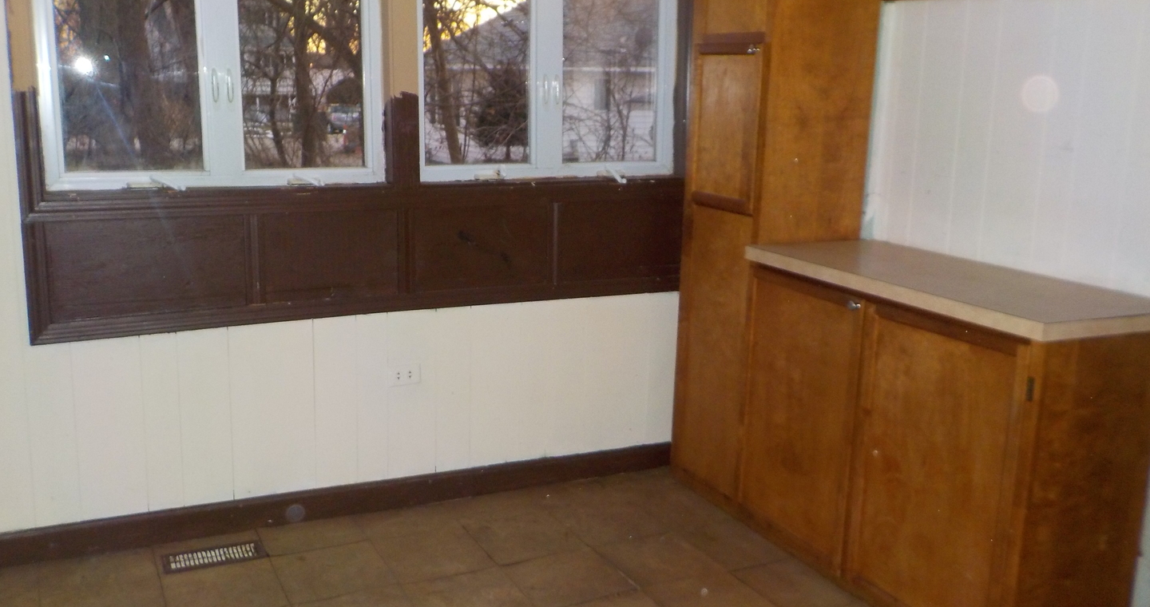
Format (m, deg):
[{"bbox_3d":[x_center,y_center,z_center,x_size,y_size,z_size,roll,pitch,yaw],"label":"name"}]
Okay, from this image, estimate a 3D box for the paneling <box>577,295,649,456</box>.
[{"bbox_3d":[0.149,0.258,3.664,0.264,0.581,0.020,-4,13,-24],"label":"paneling"}]

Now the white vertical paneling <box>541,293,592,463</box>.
[{"bbox_3d":[-0.033,0.272,3.581,0.152,0.580,0.020,-4,13,-24],"label":"white vertical paneling"}]

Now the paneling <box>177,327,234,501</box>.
[{"bbox_3d":[-1.156,0.358,3.120,0.149,0.576,0.020,-4,13,-24],"label":"paneling"}]

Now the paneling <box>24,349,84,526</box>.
[{"bbox_3d":[-1.543,0.388,2.946,0.121,0.568,0.020,-4,13,-24],"label":"paneling"}]

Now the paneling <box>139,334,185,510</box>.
[{"bbox_3d":[-1.271,0.367,3.069,0.104,0.574,0.020,-4,13,-24],"label":"paneling"}]

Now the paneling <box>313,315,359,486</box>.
[{"bbox_3d":[-0.790,0.330,3.285,0.139,0.583,0.020,-4,13,-24],"label":"paneling"}]

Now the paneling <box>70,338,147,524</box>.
[{"bbox_3d":[-1.384,0.371,2.966,0.185,0.542,0.020,-4,13,-24],"label":"paneling"}]

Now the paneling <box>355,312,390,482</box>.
[{"bbox_3d":[-0.680,0.322,3.335,0.105,0.584,0.020,-4,13,-24],"label":"paneling"}]

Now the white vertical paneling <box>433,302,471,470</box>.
[{"bbox_3d":[-0.418,0.296,3.405,0.126,0.575,0.020,-4,13,-24],"label":"white vertical paneling"}]

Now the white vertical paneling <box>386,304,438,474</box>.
[{"bbox_3d":[-0.556,0.313,3.390,0.168,0.586,0.020,-4,13,-24],"label":"white vertical paneling"}]

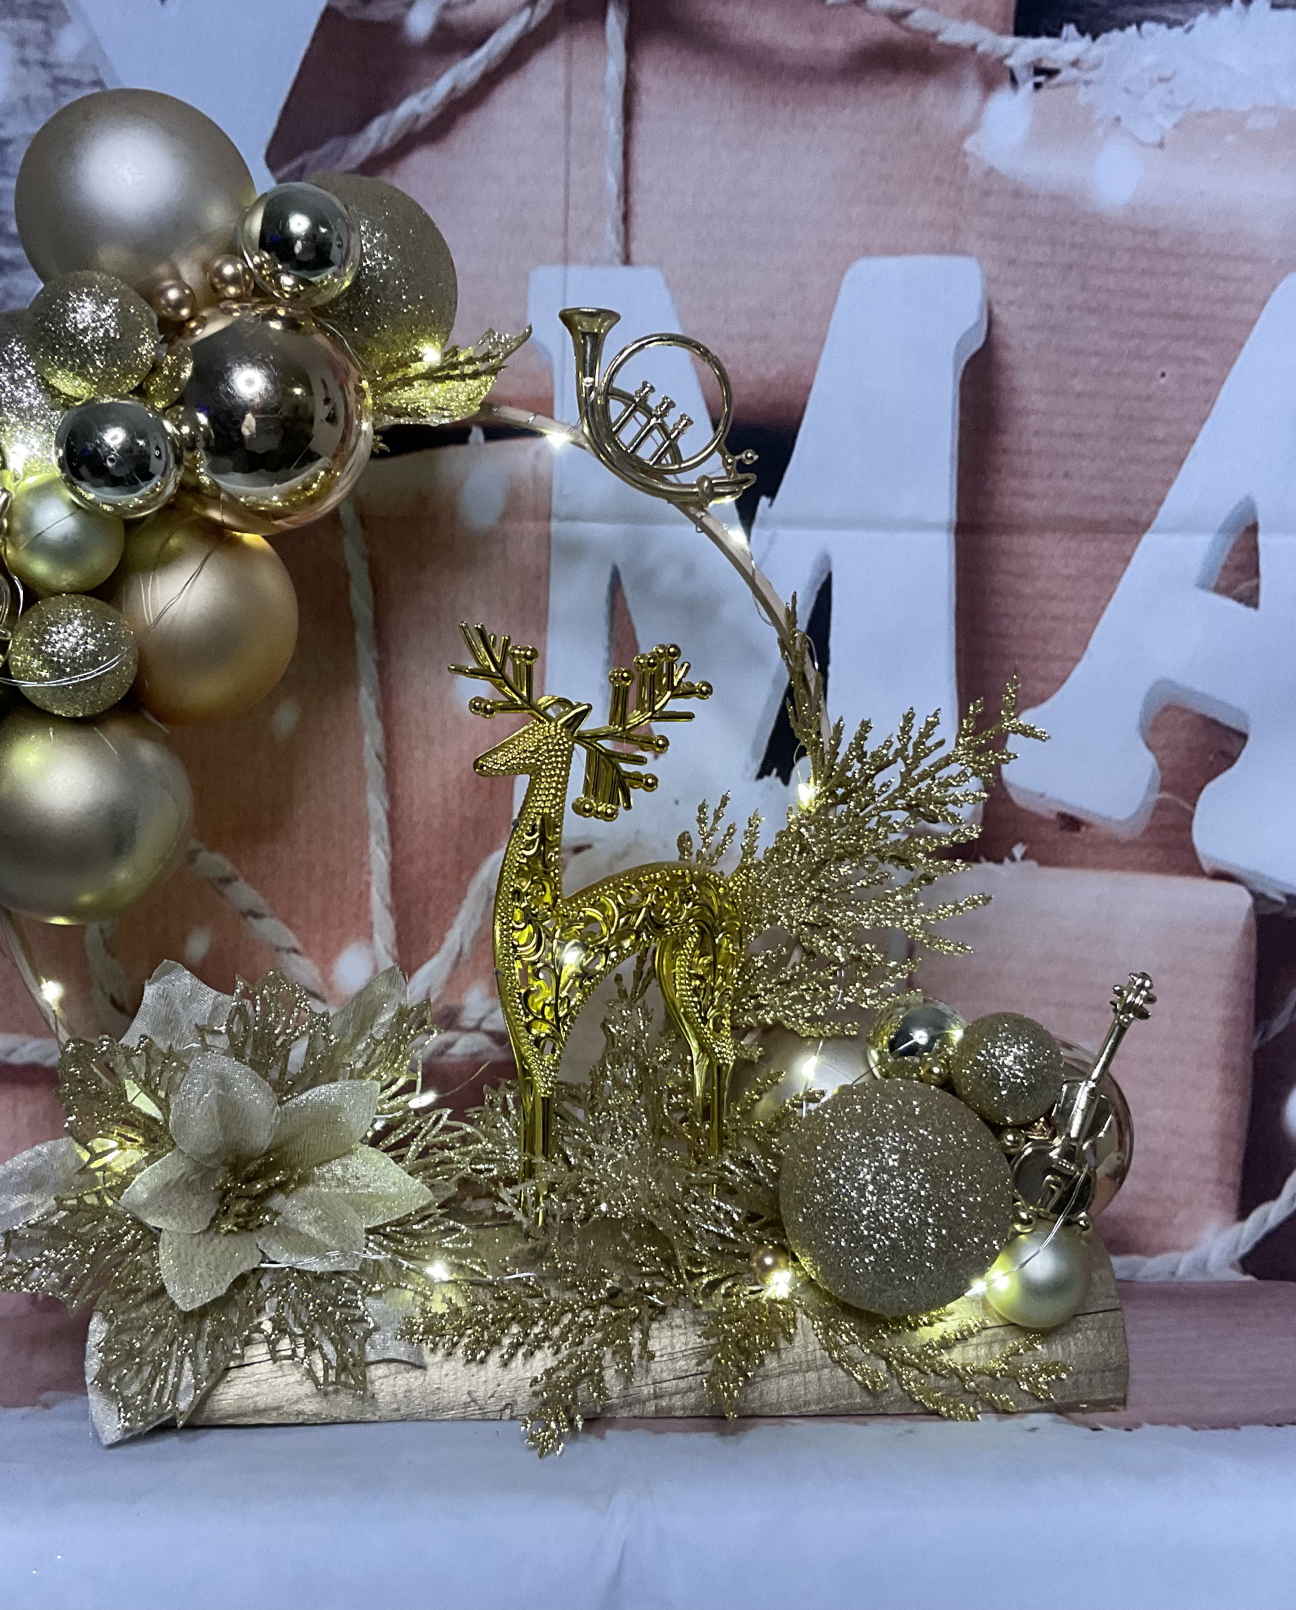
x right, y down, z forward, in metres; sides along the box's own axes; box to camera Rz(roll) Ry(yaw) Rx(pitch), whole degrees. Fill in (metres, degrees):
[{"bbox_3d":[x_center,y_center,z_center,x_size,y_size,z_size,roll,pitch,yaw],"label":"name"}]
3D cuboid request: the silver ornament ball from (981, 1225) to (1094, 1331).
[{"bbox_3d":[0.104,0.127,0.482,0.029,0.029,0.029,0,8,0],"label":"silver ornament ball"}]

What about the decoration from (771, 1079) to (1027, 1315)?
[{"bbox_3d":[0.065,0.103,0.472,0.062,0.062,0.062,0,8,0],"label":"decoration"}]

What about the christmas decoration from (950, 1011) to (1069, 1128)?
[{"bbox_3d":[0.099,0.072,0.492,0.031,0.031,0.031,0,8,0],"label":"christmas decoration"}]

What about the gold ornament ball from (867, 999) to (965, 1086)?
[{"bbox_3d":[0.078,0.069,0.523,0.029,0.029,0.029,0,8,0],"label":"gold ornament ball"}]

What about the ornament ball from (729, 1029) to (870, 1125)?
[{"bbox_3d":[0.054,0.092,0.547,0.060,0.060,0.060,0,8,0],"label":"ornament ball"}]

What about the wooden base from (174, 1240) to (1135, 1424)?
[{"bbox_3d":[-0.004,0.138,0.507,0.262,0.038,0.075,0,8,-3],"label":"wooden base"}]

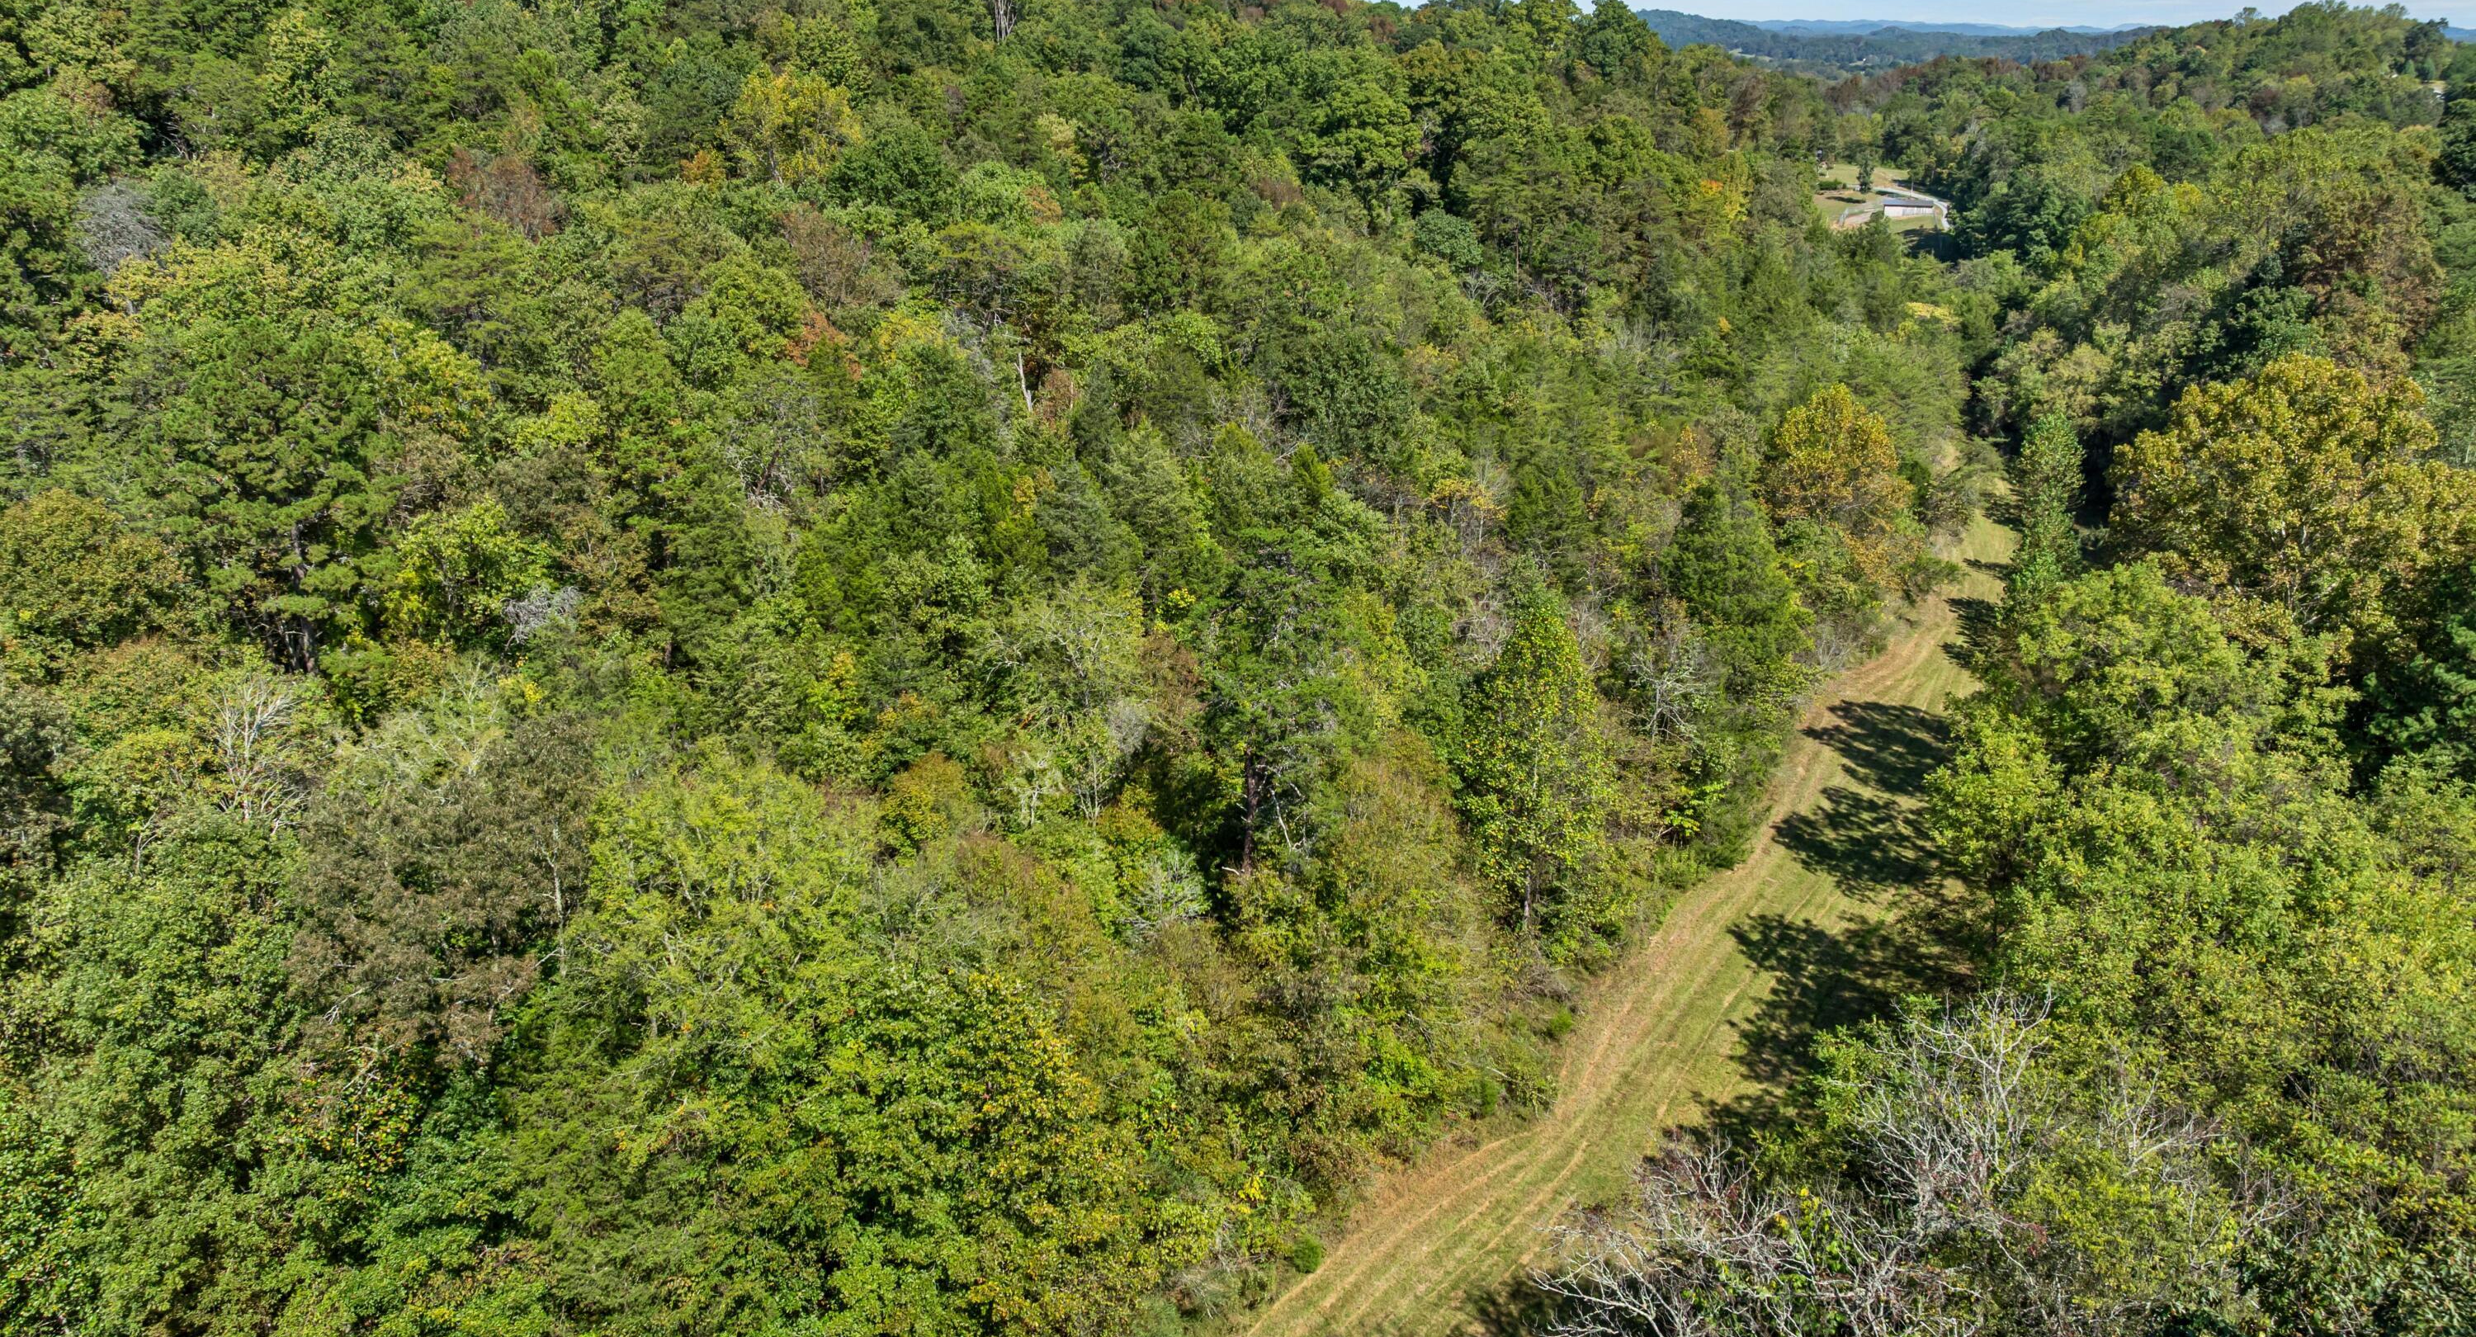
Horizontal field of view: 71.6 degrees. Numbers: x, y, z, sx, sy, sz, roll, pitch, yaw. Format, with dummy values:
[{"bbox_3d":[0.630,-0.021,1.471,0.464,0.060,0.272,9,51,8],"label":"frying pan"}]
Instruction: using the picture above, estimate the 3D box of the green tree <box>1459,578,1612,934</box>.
[{"bbox_3d":[13.983,4.450,80.615,7.082,17.785,6.941,0,20,0],"label":"green tree"}]

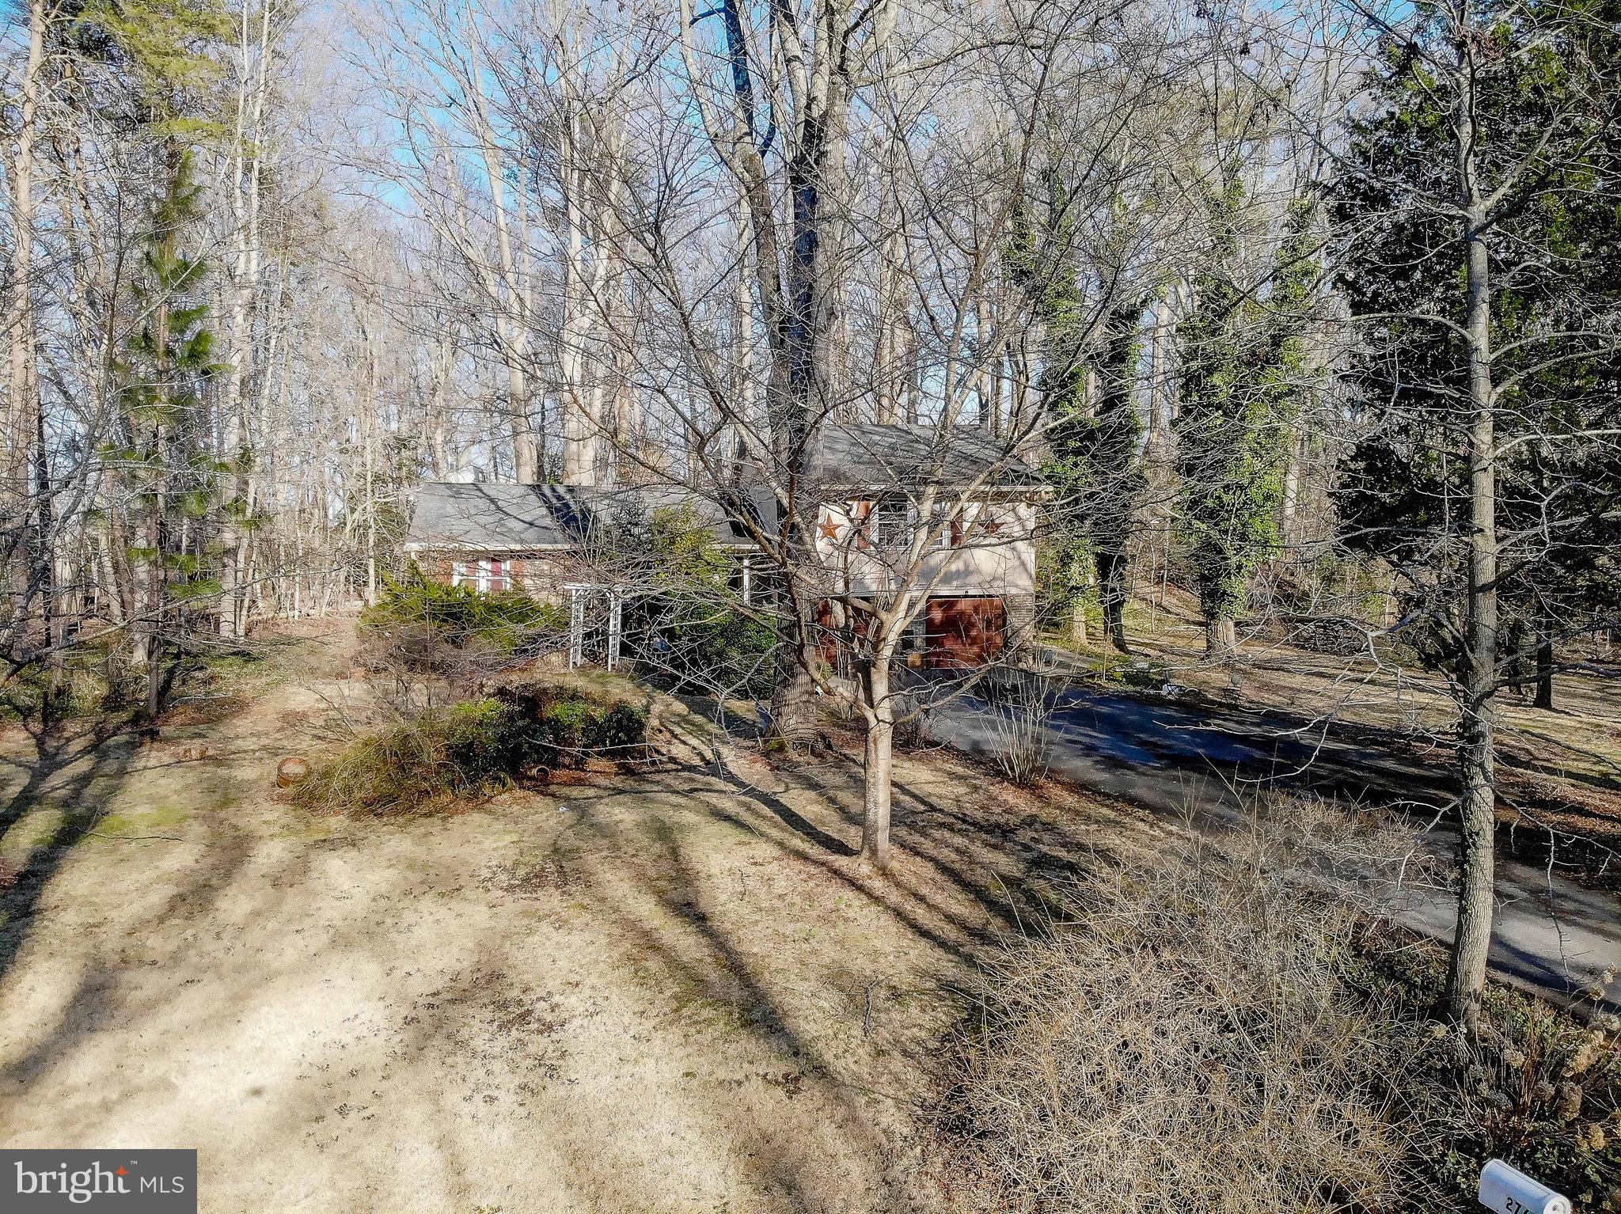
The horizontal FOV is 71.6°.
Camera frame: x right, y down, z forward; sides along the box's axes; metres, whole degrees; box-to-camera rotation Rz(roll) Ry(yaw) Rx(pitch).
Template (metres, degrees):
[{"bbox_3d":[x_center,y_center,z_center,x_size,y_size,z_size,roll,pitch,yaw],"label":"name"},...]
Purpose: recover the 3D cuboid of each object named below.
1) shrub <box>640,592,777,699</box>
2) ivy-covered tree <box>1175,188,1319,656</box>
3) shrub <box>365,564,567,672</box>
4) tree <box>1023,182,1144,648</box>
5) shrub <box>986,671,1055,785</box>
[{"bbox_3d":[-2.397,0.855,26.084,3.240,2.300,2.700,0,3,0],"label":"shrub"},{"bbox_3d":[14.480,-6.038,37.229,4.740,15.410,4.400,0,3,0],"label":"ivy-covered tree"},{"bbox_3d":[-8.916,0.272,28.857,5.370,2.620,3.200,0,3,0],"label":"shrub"},{"bbox_3d":[9.327,-6.348,38.213,4.310,15.850,4.000,0,3,0],"label":"tree"},{"bbox_3d":[3.460,1.953,18.432,1.160,1.920,1.150,0,3,0],"label":"shrub"}]

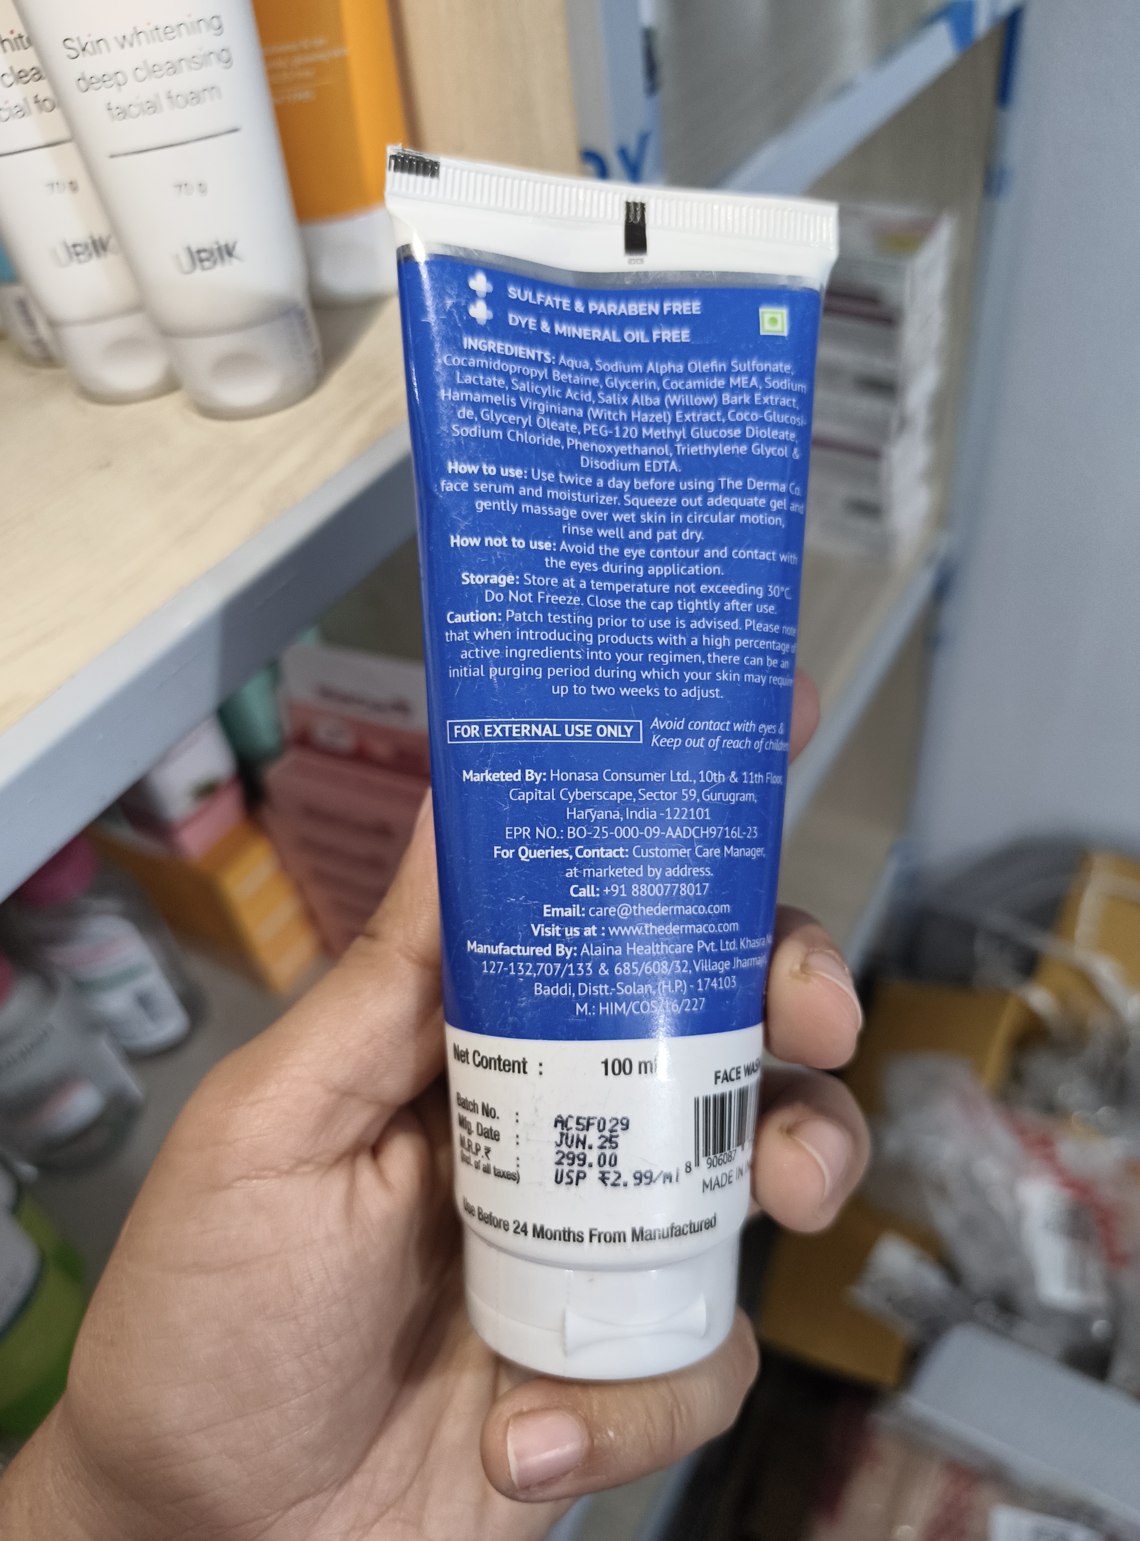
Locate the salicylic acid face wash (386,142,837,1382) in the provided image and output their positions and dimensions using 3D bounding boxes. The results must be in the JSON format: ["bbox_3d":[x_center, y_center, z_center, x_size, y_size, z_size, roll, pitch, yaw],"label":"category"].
[{"bbox_3d":[0.006,-0.005,0.148,0.064,0.158,0.041,2,-2,-11],"label":"salicylic acid face wash"}]

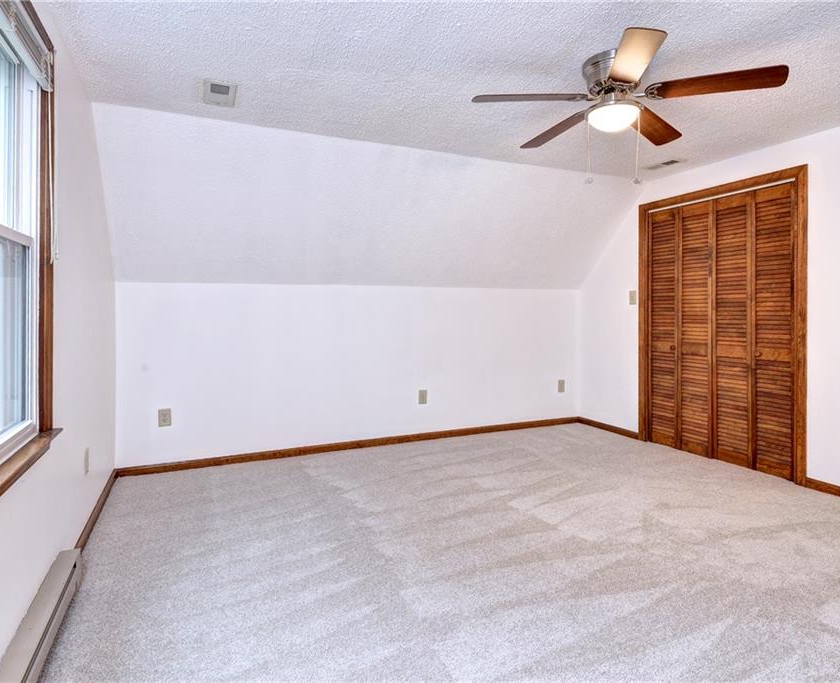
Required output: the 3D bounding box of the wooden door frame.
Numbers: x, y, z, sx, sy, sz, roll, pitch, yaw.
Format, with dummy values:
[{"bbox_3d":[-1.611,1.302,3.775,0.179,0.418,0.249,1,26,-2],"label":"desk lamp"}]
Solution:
[{"bbox_3d":[2.276,-0.124,3.539,0.120,2.100,1.260,0,1,-28],"label":"wooden door frame"}]

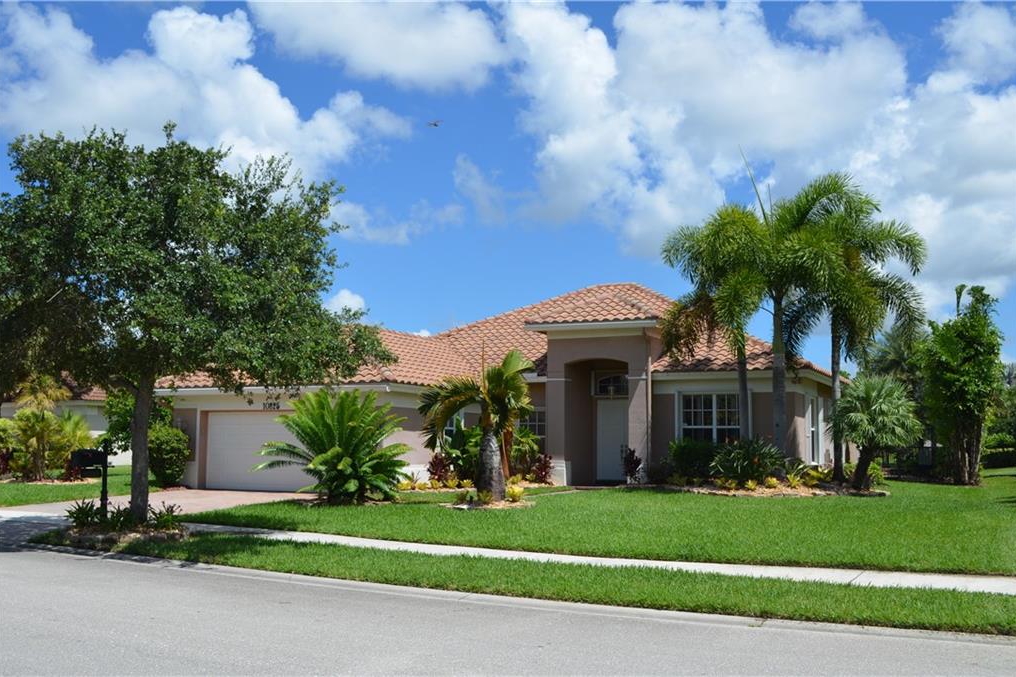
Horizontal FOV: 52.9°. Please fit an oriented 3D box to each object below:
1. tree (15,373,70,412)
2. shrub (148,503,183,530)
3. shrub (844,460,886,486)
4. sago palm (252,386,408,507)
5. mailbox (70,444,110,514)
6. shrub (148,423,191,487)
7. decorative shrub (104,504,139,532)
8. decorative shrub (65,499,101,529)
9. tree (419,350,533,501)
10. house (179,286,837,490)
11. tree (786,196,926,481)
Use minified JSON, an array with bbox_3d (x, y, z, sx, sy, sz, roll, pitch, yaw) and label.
[{"bbox_3d":[-16.108,3.058,35.490,1.900,3.650,1.900,3,-7,-24],"label":"tree"},{"bbox_3d":[-5.003,2.600,14.917,0.496,0.404,0.500,1,-5,0],"label":"shrub"},{"bbox_3d":[9.136,3.449,26.099,1.074,0.659,0.950,1,-5,0],"label":"shrub"},{"bbox_3d":[-3.953,2.460,23.330,3.400,2.500,3.200,1,-6,-9],"label":"sago palm"},{"bbox_3d":[-6.944,2.365,17.069,0.250,1.320,0.660,-5,-8,41],"label":"mailbox"},{"bbox_3d":[-9.525,3.261,28.612,1.260,1.809,1.300,1,-5,0],"label":"shrub"},{"bbox_3d":[-5.977,2.752,15.823,0.540,0.440,0.520,3,-6,-20],"label":"decorative shrub"},{"bbox_3d":[-6.747,2.756,16.224,0.570,0.470,0.550,3,-6,-22],"label":"decorative shrub"},{"bbox_3d":[-0.638,1.994,23.582,2.600,3.500,2.500,1,-6,-1],"label":"tree"},{"bbox_3d":[1.522,1.340,34.016,17.200,7.000,18.600,-2,-7,26],"label":"house"},{"bbox_3d":[9.120,-0.036,26.730,3.664,7.494,3.900,1,-5,0],"label":"tree"}]

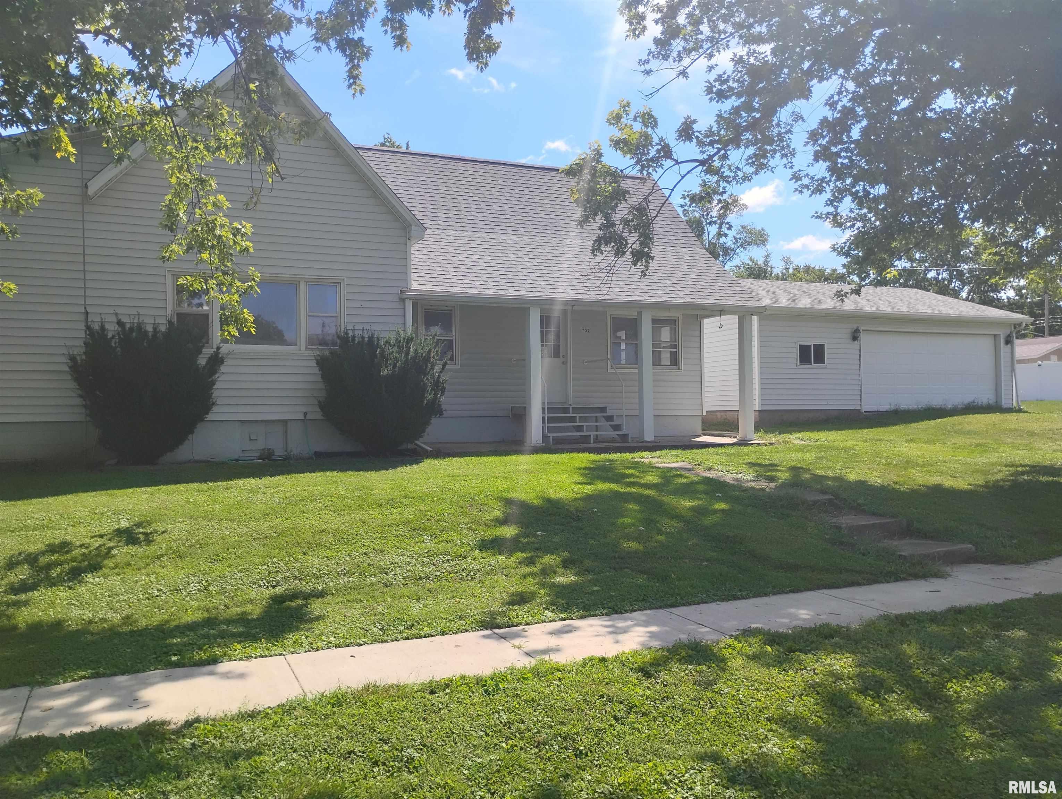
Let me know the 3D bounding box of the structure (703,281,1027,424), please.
[{"bbox_3d":[8.099,-1.428,25.890,9.480,4.250,8.060,0,-1,-23],"label":"structure"}]

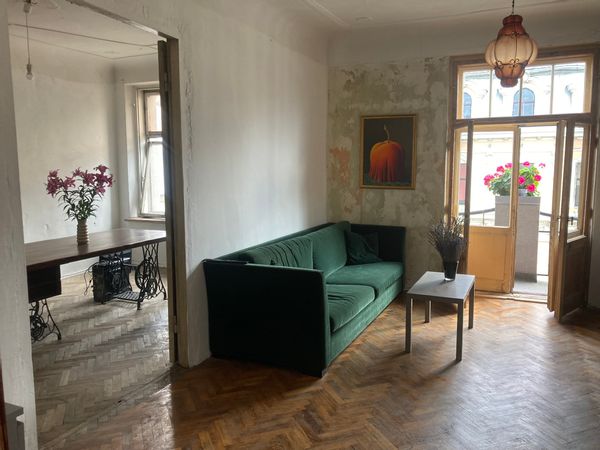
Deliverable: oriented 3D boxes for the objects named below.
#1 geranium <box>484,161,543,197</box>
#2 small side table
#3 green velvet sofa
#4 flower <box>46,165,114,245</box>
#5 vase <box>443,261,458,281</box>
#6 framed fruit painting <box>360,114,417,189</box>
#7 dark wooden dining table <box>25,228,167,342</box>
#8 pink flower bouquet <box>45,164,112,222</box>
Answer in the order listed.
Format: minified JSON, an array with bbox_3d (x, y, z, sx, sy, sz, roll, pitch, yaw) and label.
[{"bbox_3d":[2.811,-0.618,6.405,0.727,0.475,0.498,3,8,25],"label":"geranium"},{"bbox_3d":[1.225,0.749,4.155,0.416,0.496,0.836,3,8,25],"label":"small side table"},{"bbox_3d":[0.263,0.536,4.783,0.969,0.769,2.581,3,8,25],"label":"green velvet sofa"},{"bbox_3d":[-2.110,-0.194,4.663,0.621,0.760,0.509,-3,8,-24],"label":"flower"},{"bbox_3d":[1.324,0.402,4.253,0.133,0.168,0.133,2,7,17],"label":"vase"},{"bbox_3d":[1.028,-0.846,5.670,0.652,0.853,0.035,3,8,25],"label":"framed fruit painting"},{"bbox_3d":[-2.123,0.561,4.710,0.972,0.750,2.174,3,8,25],"label":"dark wooden dining table"},{"bbox_3d":[-2.110,-0.307,4.649,0.621,0.531,0.509,-3,8,-24],"label":"pink flower bouquet"}]

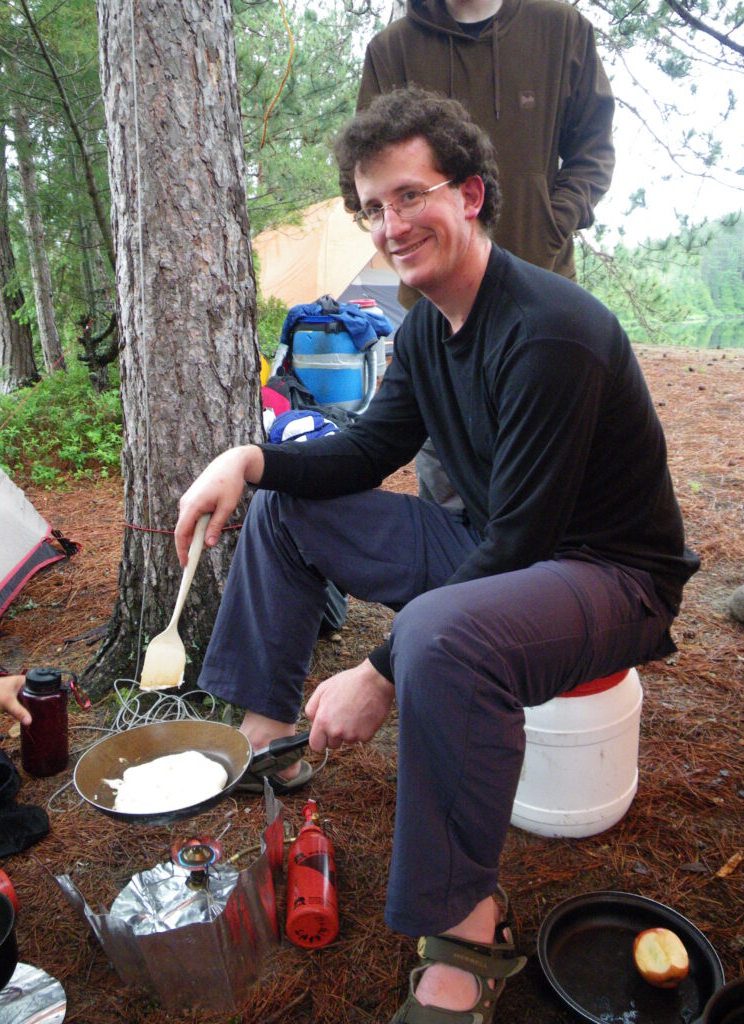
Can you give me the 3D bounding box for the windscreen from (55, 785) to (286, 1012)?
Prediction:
[{"bbox_3d":[-0.278,0.549,1.187,0.305,0.188,0.225,0,14,0],"label":"windscreen"}]

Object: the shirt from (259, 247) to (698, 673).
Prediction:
[{"bbox_3d":[0.211,-0.119,1.315,0.690,0.576,0.561,-4,15,-17],"label":"shirt"}]

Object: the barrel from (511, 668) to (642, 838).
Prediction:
[{"bbox_3d":[0.338,0.389,1.515,0.286,0.298,0.286,-4,17,1],"label":"barrel"}]

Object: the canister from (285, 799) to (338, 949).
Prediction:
[{"bbox_3d":[-0.098,0.562,1.345,0.076,0.078,0.301,-1,15,-5],"label":"canister"}]

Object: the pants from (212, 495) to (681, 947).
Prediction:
[{"bbox_3d":[0.130,0.230,1.396,0.793,0.485,0.683,-4,14,-16],"label":"pants"}]

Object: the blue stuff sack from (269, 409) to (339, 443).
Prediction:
[{"bbox_3d":[-0.306,-0.373,3.750,0.330,0.200,0.240,0,14,0],"label":"blue stuff sack"}]

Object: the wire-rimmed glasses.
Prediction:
[{"bbox_3d":[0.064,-0.450,1.215,0.134,0.042,0.140,-8,20,39],"label":"wire-rimmed glasses"}]

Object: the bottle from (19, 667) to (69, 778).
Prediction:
[{"bbox_3d":[-0.648,0.414,1.644,0.090,0.214,0.090,6,14,0],"label":"bottle"}]

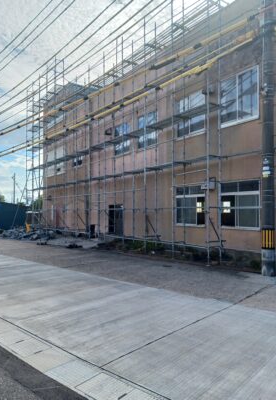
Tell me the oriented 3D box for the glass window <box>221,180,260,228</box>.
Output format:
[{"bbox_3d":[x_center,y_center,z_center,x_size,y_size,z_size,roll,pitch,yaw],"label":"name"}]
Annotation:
[{"bbox_3d":[3.596,0.199,11.088,0.120,1.699,1.715,1,-2,-35],"label":"glass window"}]

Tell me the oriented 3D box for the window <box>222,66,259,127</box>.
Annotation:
[{"bbox_3d":[3.612,-3.612,11.202,0.120,1.806,1.699,1,-2,-35],"label":"window"}]

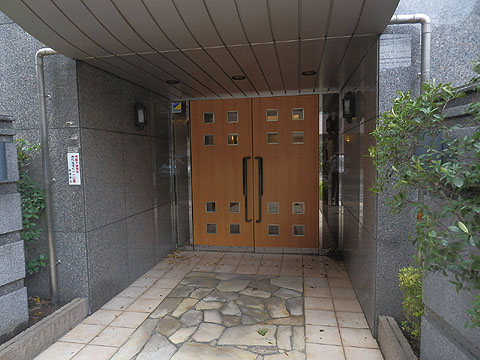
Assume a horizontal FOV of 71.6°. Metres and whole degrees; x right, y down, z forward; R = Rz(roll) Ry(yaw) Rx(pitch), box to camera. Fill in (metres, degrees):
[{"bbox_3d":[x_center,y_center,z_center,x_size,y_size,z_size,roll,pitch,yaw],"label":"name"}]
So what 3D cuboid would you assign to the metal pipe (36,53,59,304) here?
[{"bbox_3d":[-1.771,0.002,3.166,0.224,2.440,0.085,0,4,10],"label":"metal pipe"}]

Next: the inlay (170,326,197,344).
[{"bbox_3d":[-0.488,1.366,2.926,0.162,0.025,0.311,1,5,26],"label":"inlay"}]

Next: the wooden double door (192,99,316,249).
[{"bbox_3d":[0.216,-0.090,5.257,2.015,2.373,0.080,0,4,10],"label":"wooden double door"}]

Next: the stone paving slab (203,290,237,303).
[{"bbox_3d":[-0.201,1.305,3.704,0.358,0.025,0.290,0,4,10],"label":"stone paving slab"}]

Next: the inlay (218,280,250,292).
[{"bbox_3d":[-0.086,1.282,3.990,0.365,0.025,0.401,0,4,10],"label":"inlay"}]

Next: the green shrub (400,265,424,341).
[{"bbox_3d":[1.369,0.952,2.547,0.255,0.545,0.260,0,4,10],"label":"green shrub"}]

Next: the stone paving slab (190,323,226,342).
[{"bbox_3d":[-0.273,1.361,2.944,0.232,0.025,0.315,0,4,14],"label":"stone paving slab"}]

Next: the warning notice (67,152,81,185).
[{"bbox_3d":[-1.602,-0.100,3.207,0.127,0.307,0.010,0,4,10],"label":"warning notice"}]

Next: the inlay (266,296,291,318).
[{"bbox_3d":[0.391,1.315,3.411,0.192,0.025,0.460,-1,4,-3],"label":"inlay"}]

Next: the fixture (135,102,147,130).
[{"bbox_3d":[-1.267,-0.813,4.268,0.140,0.327,0.120,0,4,10],"label":"fixture"}]

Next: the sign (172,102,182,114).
[{"bbox_3d":[-1.019,-1.164,5.363,0.152,0.168,0.015,0,4,10],"label":"sign"}]

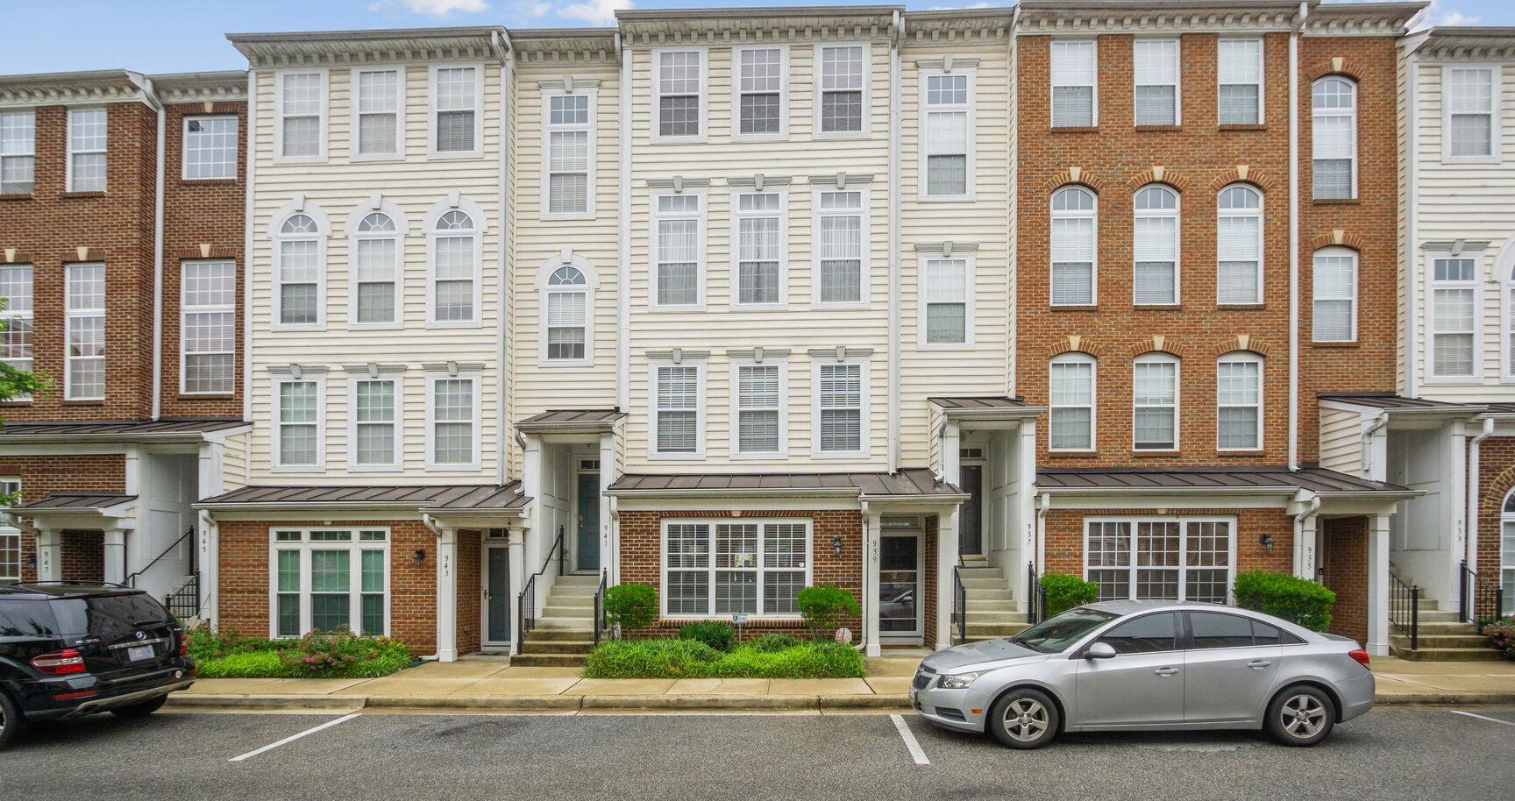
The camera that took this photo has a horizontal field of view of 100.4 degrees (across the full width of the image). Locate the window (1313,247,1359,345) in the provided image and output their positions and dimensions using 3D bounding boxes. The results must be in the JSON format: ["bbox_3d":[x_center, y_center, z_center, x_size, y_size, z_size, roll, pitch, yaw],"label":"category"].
[{"bbox_3d":[11.160,-2.050,12.200,0.870,1.840,0.130,0,-4,2],"label":"window"}]

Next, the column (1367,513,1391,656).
[{"bbox_3d":[10.480,3.110,10.650,0.260,2.420,0.260,0,-4,2],"label":"column"}]

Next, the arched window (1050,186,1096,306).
[{"bbox_3d":[5.952,-2.913,11.900,0.859,2.255,0.100,0,-1,2],"label":"arched window"}]

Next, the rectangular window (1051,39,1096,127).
[{"bbox_3d":[5.967,-5.981,11.930,0.861,1.667,0.100,0,-1,2],"label":"rectangular window"}]

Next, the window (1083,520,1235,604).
[{"bbox_3d":[7.311,2.996,11.450,2.748,1.740,0.140,0,0,1],"label":"window"}]

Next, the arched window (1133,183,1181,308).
[{"bbox_3d":[7.659,-2.990,12.120,0.886,2.319,0.120,0,0,1],"label":"arched window"}]

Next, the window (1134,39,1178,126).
[{"bbox_3d":[7.653,-6.104,12.120,0.875,1.660,0.120,0,0,1],"label":"window"}]

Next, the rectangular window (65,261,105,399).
[{"bbox_3d":[-13.805,-1.409,12.950,0.826,2.818,0.100,0,-1,2],"label":"rectangular window"}]

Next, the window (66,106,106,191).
[{"bbox_3d":[-14.016,-5.243,13.200,0.854,1.721,0.120,0,0,3],"label":"window"}]

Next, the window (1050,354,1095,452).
[{"bbox_3d":[6.059,0.029,12.170,0.890,1.883,0.120,0,0,1],"label":"window"}]

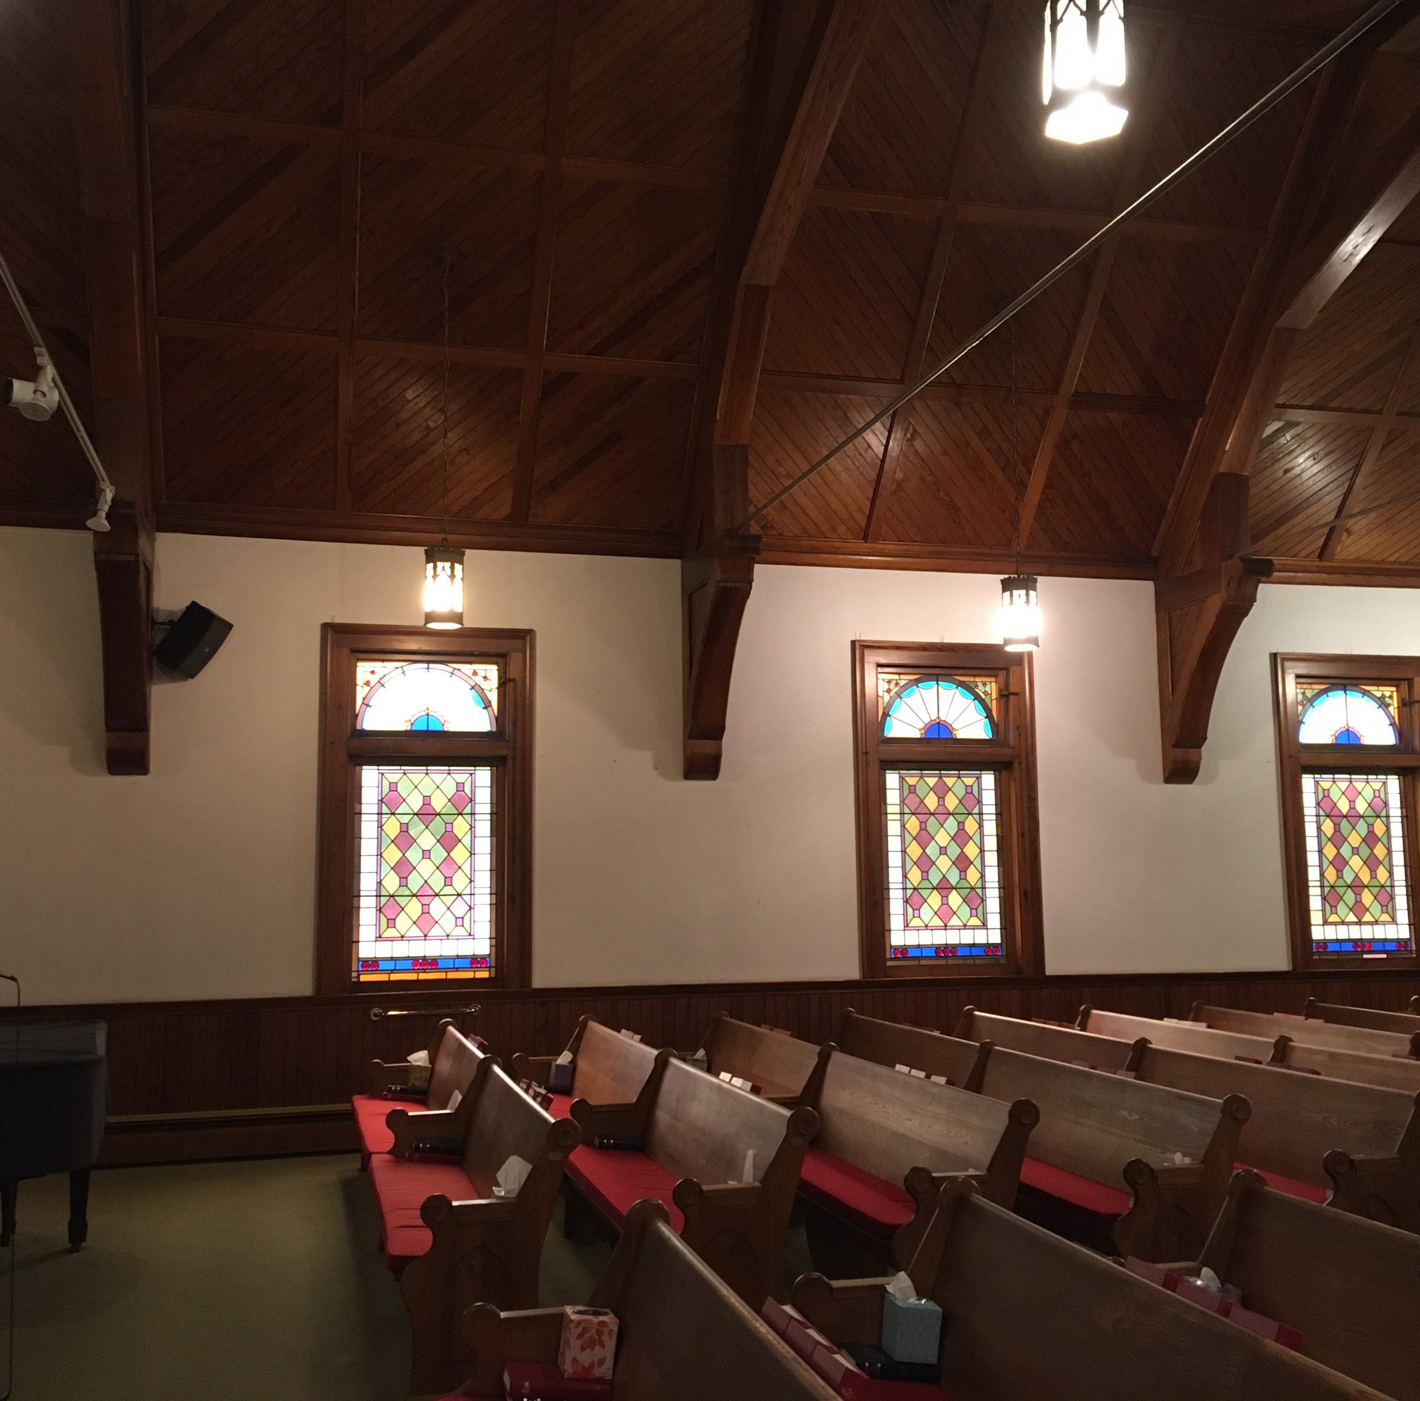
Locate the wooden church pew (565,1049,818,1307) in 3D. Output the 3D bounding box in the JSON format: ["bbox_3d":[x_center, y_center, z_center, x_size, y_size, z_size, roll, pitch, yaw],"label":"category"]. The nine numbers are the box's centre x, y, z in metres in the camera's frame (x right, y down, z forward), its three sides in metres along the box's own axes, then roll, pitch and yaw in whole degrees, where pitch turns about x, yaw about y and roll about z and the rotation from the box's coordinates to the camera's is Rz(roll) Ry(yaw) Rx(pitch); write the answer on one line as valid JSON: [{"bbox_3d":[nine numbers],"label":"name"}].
[{"bbox_3d":[-0.187,2.067,6.673,0.634,0.893,2.295,1,-7,-15],"label":"wooden church pew"}]

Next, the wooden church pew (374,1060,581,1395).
[{"bbox_3d":[-0.999,1.958,6.200,0.612,0.842,2.193,1,-7,-13],"label":"wooden church pew"}]

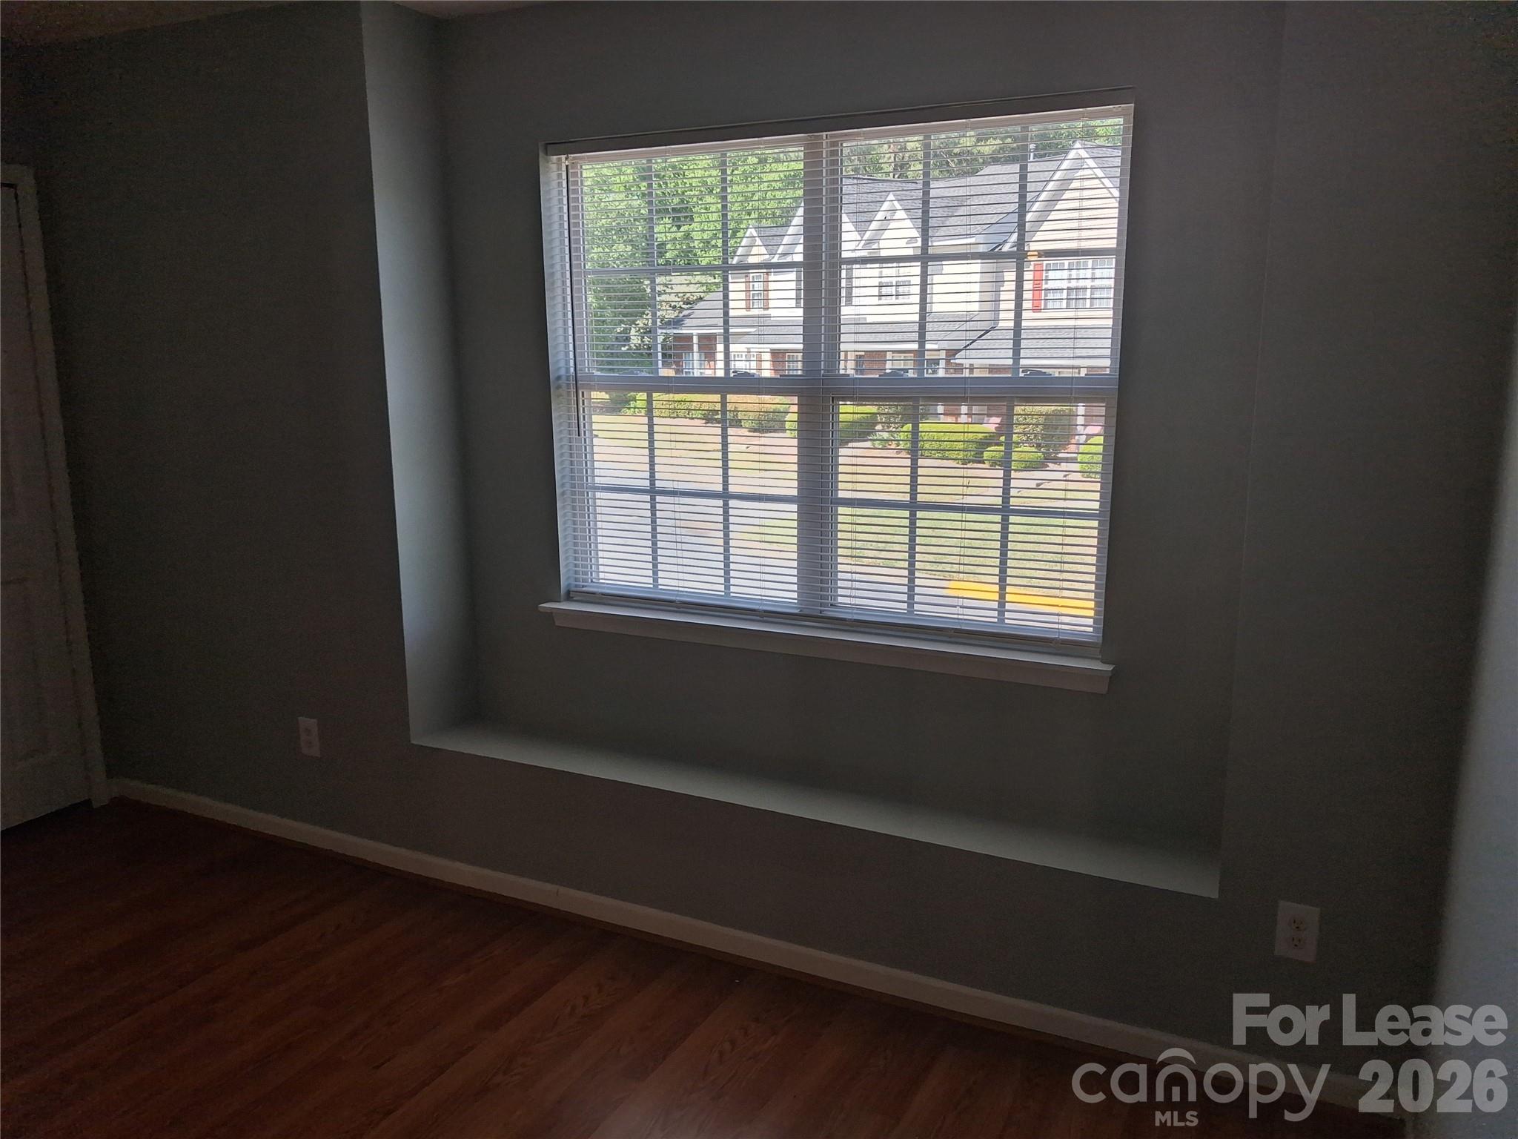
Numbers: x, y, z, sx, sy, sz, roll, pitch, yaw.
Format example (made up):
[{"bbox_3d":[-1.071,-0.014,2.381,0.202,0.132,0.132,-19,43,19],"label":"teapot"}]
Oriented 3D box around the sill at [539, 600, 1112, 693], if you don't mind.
[{"bbox_3d":[0.106,0.188,3.098,1.604,0.075,0.115,5,13,26],"label":"sill"}]

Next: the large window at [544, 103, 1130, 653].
[{"bbox_3d":[0.131,-0.469,3.021,1.545,1.252,0.100,5,13,26],"label":"large window"}]

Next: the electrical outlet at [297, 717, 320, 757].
[{"bbox_3d":[-1.363,0.510,3.584,0.075,0.117,0.010,5,13,26],"label":"electrical outlet"}]

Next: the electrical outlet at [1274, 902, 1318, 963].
[{"bbox_3d":[1.084,0.732,2.384,0.075,0.117,0.010,5,13,26],"label":"electrical outlet"}]

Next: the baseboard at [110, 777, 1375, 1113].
[{"bbox_3d":[-0.455,0.906,3.200,3.886,0.068,0.014,5,13,26],"label":"baseboard"}]

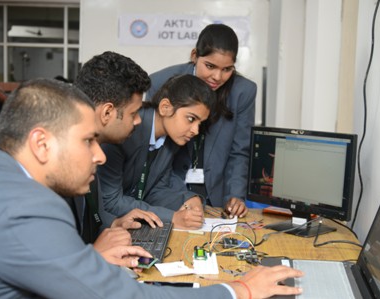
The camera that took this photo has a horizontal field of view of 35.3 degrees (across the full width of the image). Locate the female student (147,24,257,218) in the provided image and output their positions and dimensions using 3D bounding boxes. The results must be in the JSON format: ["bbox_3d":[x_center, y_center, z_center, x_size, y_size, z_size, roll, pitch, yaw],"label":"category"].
[{"bbox_3d":[0.068,0.255,2.370,0.470,1.460,0.500,1,6,-9],"label":"female student"}]

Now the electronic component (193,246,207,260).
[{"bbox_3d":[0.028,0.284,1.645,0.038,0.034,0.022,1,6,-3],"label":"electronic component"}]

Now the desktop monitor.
[{"bbox_3d":[0.376,0.100,2.030,0.180,0.345,0.440,-4,8,-42],"label":"desktop monitor"}]

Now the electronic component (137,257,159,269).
[{"bbox_3d":[-0.106,0.282,1.490,0.044,0.010,0.042,8,32,26],"label":"electronic component"}]

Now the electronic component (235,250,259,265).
[{"bbox_3d":[0.158,0.294,1.652,0.060,0.022,0.085,3,6,16],"label":"electronic component"}]

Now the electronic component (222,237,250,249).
[{"bbox_3d":[0.140,0.279,1.790,0.078,0.024,0.040,1,6,-2],"label":"electronic component"}]

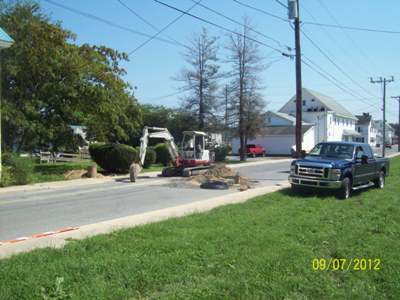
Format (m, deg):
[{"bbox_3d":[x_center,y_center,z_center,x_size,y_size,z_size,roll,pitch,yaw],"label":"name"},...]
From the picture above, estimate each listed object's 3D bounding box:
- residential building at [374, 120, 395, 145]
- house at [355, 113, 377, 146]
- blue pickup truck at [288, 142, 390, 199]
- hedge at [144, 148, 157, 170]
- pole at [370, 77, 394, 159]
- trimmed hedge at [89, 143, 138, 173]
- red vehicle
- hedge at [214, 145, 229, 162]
[{"bbox_3d":[68.744,-6.409,155.000,9.500,9.200,10.000,1,1,29],"label":"residential building"},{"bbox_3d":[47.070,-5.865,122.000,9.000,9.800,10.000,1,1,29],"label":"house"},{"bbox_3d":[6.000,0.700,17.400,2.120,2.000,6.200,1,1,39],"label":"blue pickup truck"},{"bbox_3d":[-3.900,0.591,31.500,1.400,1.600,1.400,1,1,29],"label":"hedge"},{"bbox_3d":[22.460,-3.948,51.000,2.500,10.000,0.350,1,1,30],"label":"pole"},{"bbox_3d":[-5.540,0.535,26.800,2.700,1.950,3.000,1,1,29],"label":"trimmed hedge"},{"bbox_3d":[7.007,0.159,55.000,1.800,1.680,4.500,0,1,-35],"label":"red vehicle"},{"bbox_3d":[2.065,0.309,41.500,1.600,1.750,1.600,1,1,29],"label":"hedge"}]

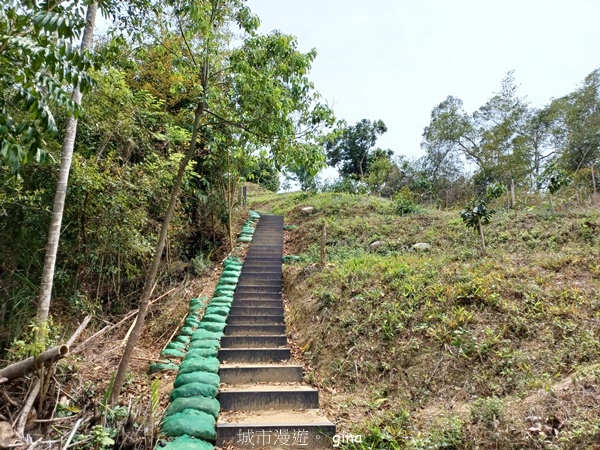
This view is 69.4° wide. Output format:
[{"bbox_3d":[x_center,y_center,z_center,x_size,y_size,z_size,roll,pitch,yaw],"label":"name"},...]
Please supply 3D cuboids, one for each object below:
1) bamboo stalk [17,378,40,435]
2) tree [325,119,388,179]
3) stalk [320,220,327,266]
[{"bbox_3d":[-2.556,1.727,4.100,0.055,0.460,0.055,1,-31,0],"label":"bamboo stalk"},{"bbox_3d":[4.114,-5.330,31.000,4.300,4.500,4.000,0,-13,0],"label":"tree"},{"bbox_3d":[0.580,0.464,10.700,0.110,1.150,0.110,0,-13,0],"label":"stalk"}]

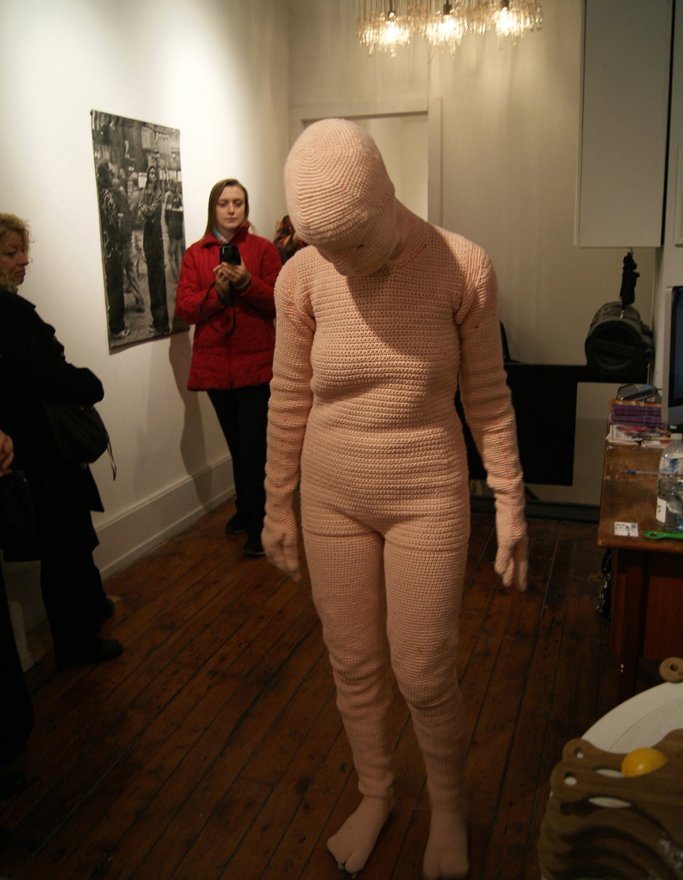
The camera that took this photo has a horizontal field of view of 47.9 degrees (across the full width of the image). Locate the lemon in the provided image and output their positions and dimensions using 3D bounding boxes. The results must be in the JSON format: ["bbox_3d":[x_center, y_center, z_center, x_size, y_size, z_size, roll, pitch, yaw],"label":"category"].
[{"bbox_3d":[0.365,0.394,0.925,0.062,0.045,0.048,-7,14,-21],"label":"lemon"}]

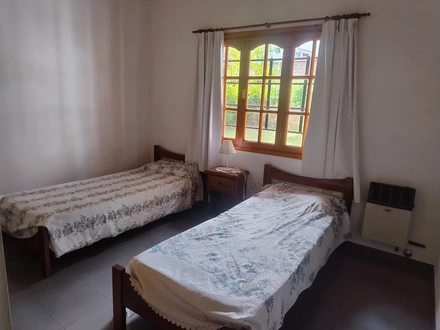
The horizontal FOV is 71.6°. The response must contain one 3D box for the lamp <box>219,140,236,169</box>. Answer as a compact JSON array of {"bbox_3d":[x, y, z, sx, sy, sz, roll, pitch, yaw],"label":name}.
[{"bbox_3d":[0.085,-0.101,3.389,0.190,0.328,0.191,3,12,-1],"label":"lamp"}]

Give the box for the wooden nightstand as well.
[{"bbox_3d":[0.077,0.327,3.422,0.390,0.533,0.330,10,14,33],"label":"wooden nightstand"}]

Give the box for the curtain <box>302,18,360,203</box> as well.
[{"bbox_3d":[1.076,-0.482,2.781,0.555,1.619,0.127,10,14,33],"label":"curtain"}]

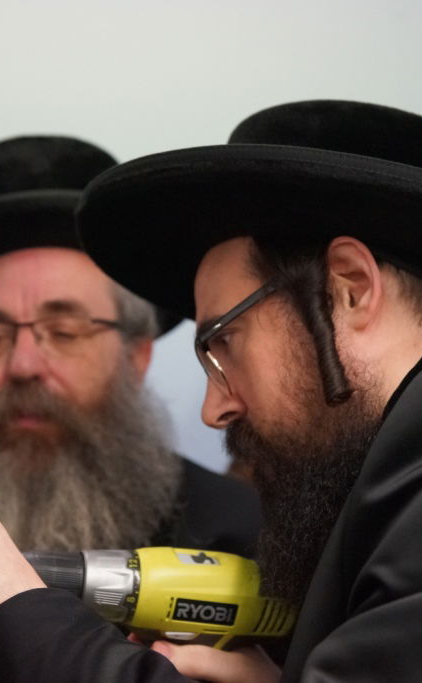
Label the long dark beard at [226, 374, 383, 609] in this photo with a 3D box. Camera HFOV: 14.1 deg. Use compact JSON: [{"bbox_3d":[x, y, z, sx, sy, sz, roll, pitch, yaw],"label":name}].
[{"bbox_3d":[0.077,0.104,1.190,0.115,0.168,0.148,-12,0,-4],"label":"long dark beard"}]

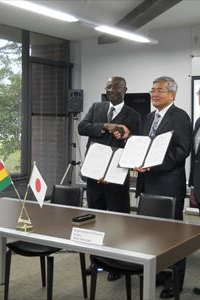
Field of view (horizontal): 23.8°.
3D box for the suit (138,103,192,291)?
[{"bbox_3d":[0.511,0.370,3.696,0.530,1.460,0.420,4,4,42],"label":"suit"}]

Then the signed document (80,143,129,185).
[{"bbox_3d":[0.064,0.108,3.860,0.420,0.300,0.045,11,-13,29],"label":"signed document"}]

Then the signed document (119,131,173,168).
[{"bbox_3d":[0.342,0.003,3.490,0.420,0.300,0.050,-5,-39,42],"label":"signed document"}]

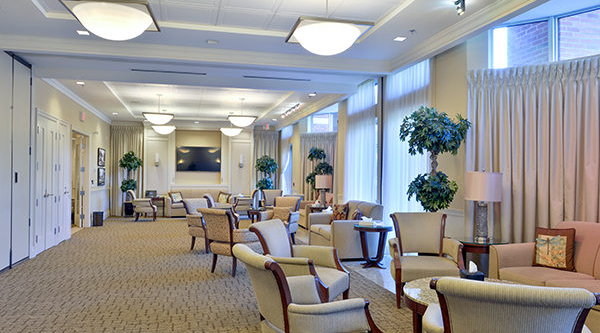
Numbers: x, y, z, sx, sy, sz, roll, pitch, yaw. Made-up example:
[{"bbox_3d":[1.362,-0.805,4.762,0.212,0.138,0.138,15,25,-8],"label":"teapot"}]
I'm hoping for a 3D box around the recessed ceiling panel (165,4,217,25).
[{"bbox_3d":[-1.236,-1.730,4.938,0.568,0.040,0.568,0,-1,-15],"label":"recessed ceiling panel"}]

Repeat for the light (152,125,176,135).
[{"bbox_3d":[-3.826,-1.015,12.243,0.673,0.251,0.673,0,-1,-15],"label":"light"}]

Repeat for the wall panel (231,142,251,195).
[{"bbox_3d":[-1.997,0.171,14.646,0.685,2.031,0.050,0,-1,-15],"label":"wall panel"}]

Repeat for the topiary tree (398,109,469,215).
[{"bbox_3d":[1.602,0.376,5.119,0.780,2.120,0.760,0,-1,0],"label":"topiary tree"}]

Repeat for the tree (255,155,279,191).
[{"bbox_3d":[-1.127,0.618,14.706,0.726,1.993,0.726,0,-1,-15],"label":"tree"}]

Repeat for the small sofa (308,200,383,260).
[{"bbox_3d":[0.737,1.023,7.270,0.832,0.884,1.307,0,-1,-15],"label":"small sofa"}]

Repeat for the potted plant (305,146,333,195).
[{"bbox_3d":[0.518,0.475,11.807,0.740,2.080,0.720,0,-1,0],"label":"potted plant"}]

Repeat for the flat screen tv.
[{"bbox_3d":[-3.208,-0.234,13.807,1.360,0.780,0.060,0,-1,-14],"label":"flat screen tv"}]

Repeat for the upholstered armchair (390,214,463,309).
[{"bbox_3d":[1.354,0.987,4.709,0.700,0.900,0.730,0,-1,5],"label":"upholstered armchair"}]

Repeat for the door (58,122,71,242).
[{"bbox_3d":[-4.620,0.291,8.450,0.080,2.300,0.650,0,-1,-14],"label":"door"}]

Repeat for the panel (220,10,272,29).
[{"bbox_3d":[-0.655,-1.738,5.117,0.605,0.030,0.564,0,-1,-15],"label":"panel"}]

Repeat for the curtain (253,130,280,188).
[{"bbox_3d":[-1.156,0.174,14.980,0.924,2.891,0.172,0,-1,-15],"label":"curtain"}]

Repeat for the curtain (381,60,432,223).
[{"bbox_3d":[1.578,-0.015,6.528,0.132,2.930,1.478,0,-1,-15],"label":"curtain"}]

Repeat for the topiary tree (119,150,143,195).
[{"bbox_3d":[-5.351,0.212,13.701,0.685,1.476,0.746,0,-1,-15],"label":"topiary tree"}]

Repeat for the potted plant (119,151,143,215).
[{"bbox_3d":[-5.315,0.564,13.609,0.686,2.059,0.686,0,-1,-15],"label":"potted plant"}]

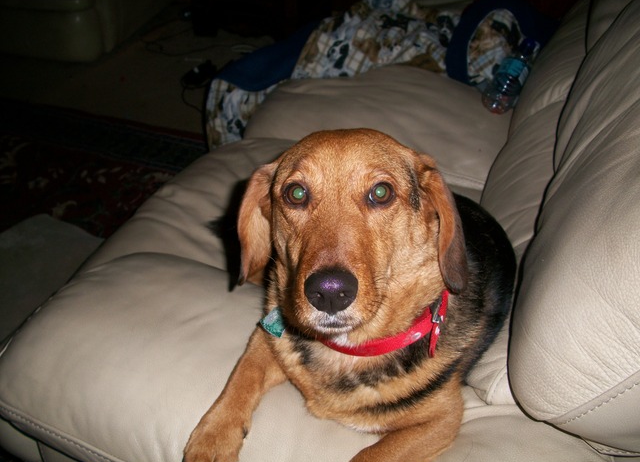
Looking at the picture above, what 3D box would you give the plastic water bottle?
[{"bbox_3d":[0.409,-0.338,1.375,0.064,0.064,0.205,19,64,25],"label":"plastic water bottle"}]

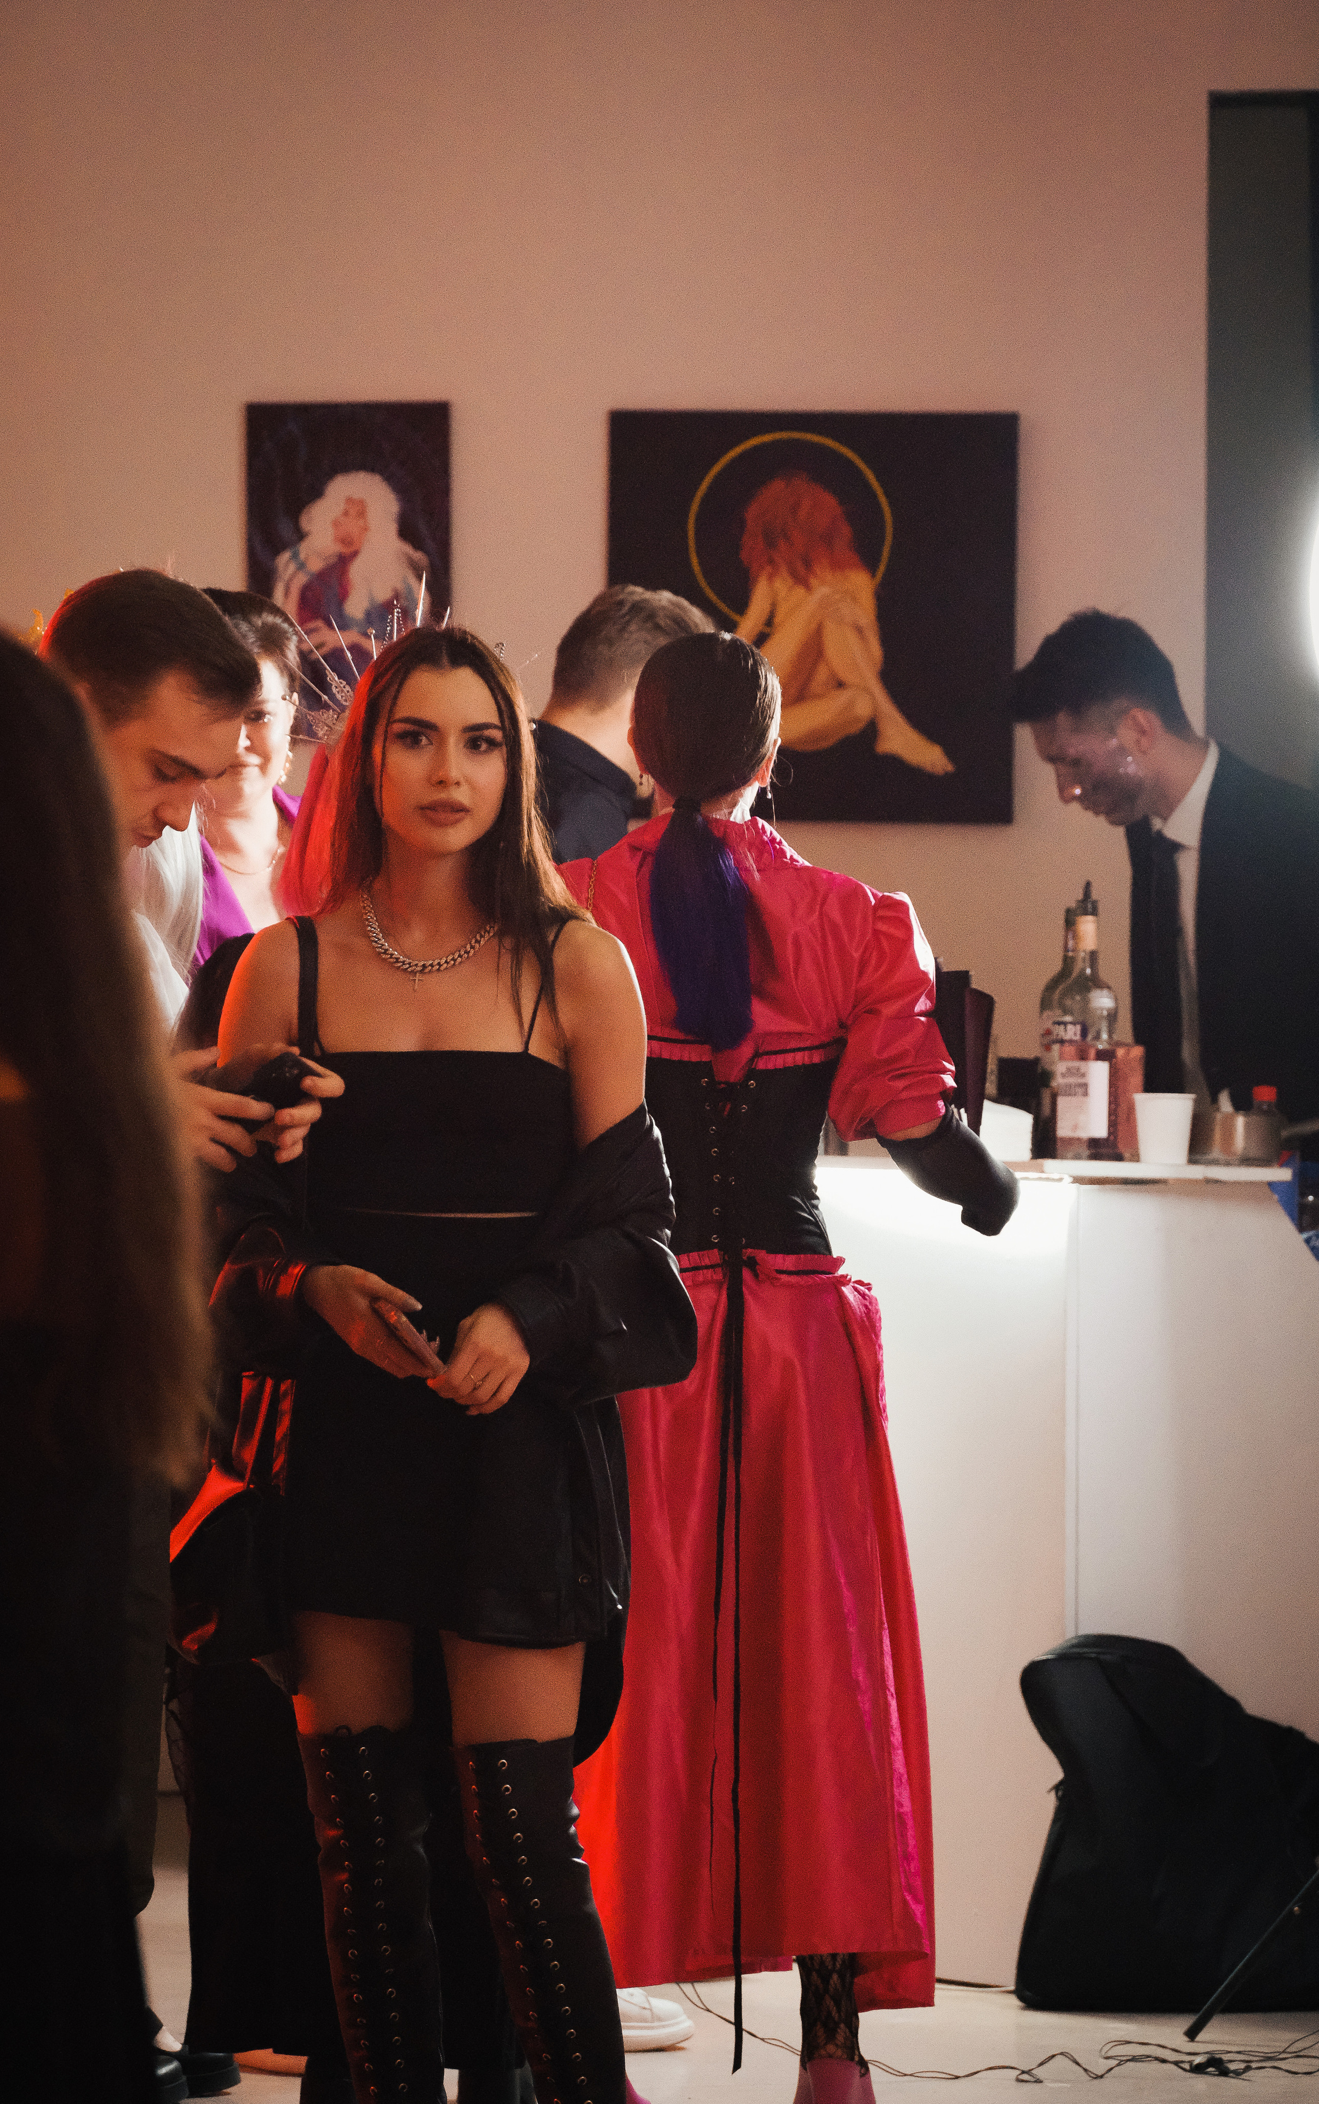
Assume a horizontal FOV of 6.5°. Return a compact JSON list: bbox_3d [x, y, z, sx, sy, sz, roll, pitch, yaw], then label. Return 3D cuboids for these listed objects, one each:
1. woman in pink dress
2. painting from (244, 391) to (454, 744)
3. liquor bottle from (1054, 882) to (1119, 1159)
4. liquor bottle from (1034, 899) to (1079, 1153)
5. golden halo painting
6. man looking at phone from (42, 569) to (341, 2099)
[{"bbox_3d":[0.122,0.385,13.650,0.620,1.760,0.480,1,1,9],"label":"woman in pink dress"},{"bbox_3d":[-0.457,-0.711,17.000,0.300,0.488,0.025,0,1,0],"label":"painting"},{"bbox_3d":[0.557,-0.041,15.100,0.085,0.362,0.085,0,1,0],"label":"liquor bottle"},{"bbox_3d":[0.543,-0.027,15.150,0.085,0.328,0.085,0,1,0],"label":"liquor bottle"},{"bbox_3d":[0.225,-0.638,17.000,0.603,0.605,0.027,0,1,0],"label":"golden halo painting"},{"bbox_3d":[-0.566,0.401,11.850,0.480,1.780,0.500,1,1,26],"label":"man looking at phone"}]

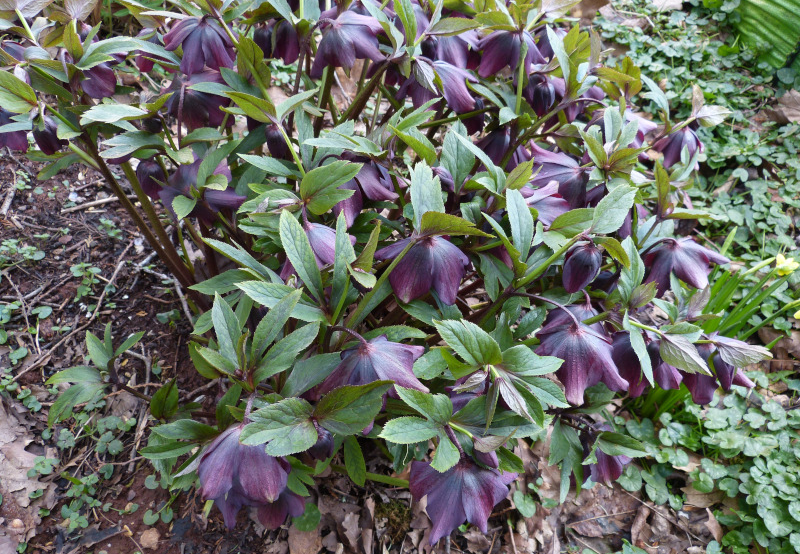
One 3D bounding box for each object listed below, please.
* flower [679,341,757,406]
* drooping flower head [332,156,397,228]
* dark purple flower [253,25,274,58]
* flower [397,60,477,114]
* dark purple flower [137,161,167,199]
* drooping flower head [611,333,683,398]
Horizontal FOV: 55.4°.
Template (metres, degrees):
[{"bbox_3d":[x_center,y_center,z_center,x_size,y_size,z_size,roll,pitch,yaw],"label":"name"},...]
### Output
[{"bbox_3d":[0.277,0.082,0.660,0.066,0.046,0.058,0,37,0],"label":"flower"},{"bbox_3d":[-0.035,-0.079,0.720,0.064,0.054,0.060,0,37,0],"label":"drooping flower head"},{"bbox_3d":[-0.143,-0.247,0.800,0.024,0.033,0.024,0,34,0],"label":"dark purple flower"},{"bbox_3d":[0.037,-0.194,0.780,0.080,0.049,0.066,0,37,0],"label":"flower"},{"bbox_3d":[-0.225,-0.088,0.690,0.027,0.036,0.027,-13,40,-16],"label":"dark purple flower"},{"bbox_3d":[0.202,0.071,0.625,0.058,0.046,0.055,0,38,0],"label":"drooping flower head"}]

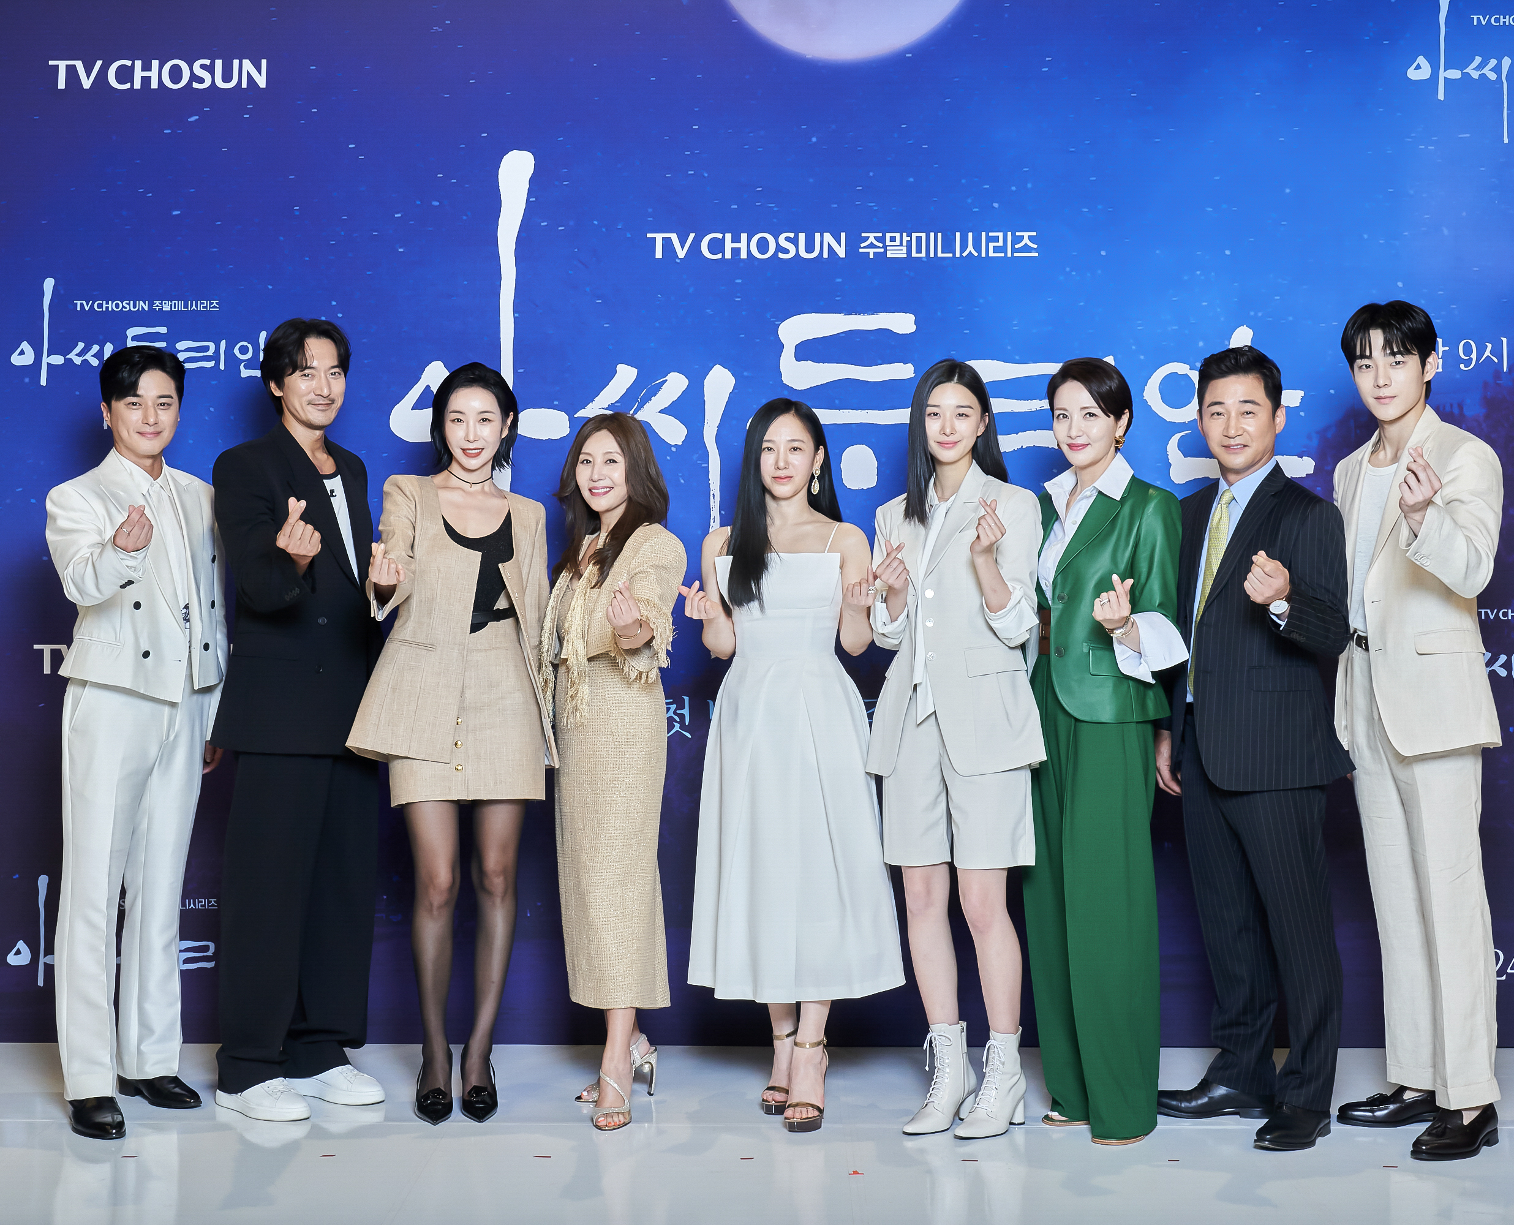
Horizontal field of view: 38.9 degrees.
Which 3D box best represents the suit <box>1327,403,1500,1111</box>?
[{"bbox_3d":[1.500,0.325,4.880,0.460,1.580,0.360,1,1,40],"label":"suit"}]

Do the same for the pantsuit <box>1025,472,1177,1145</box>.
[{"bbox_3d":[0.774,0.404,4.886,0.430,1.510,0.330,-1,-2,26],"label":"pantsuit"}]

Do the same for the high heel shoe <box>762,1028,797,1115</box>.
[{"bbox_3d":[0.058,1.095,5.170,0.090,0.185,0.220,0,1,7],"label":"high heel shoe"}]

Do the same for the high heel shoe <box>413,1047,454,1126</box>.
[{"bbox_3d":[-0.760,1.120,5.080,0.090,0.137,0.240,0,1,-6],"label":"high heel shoe"}]

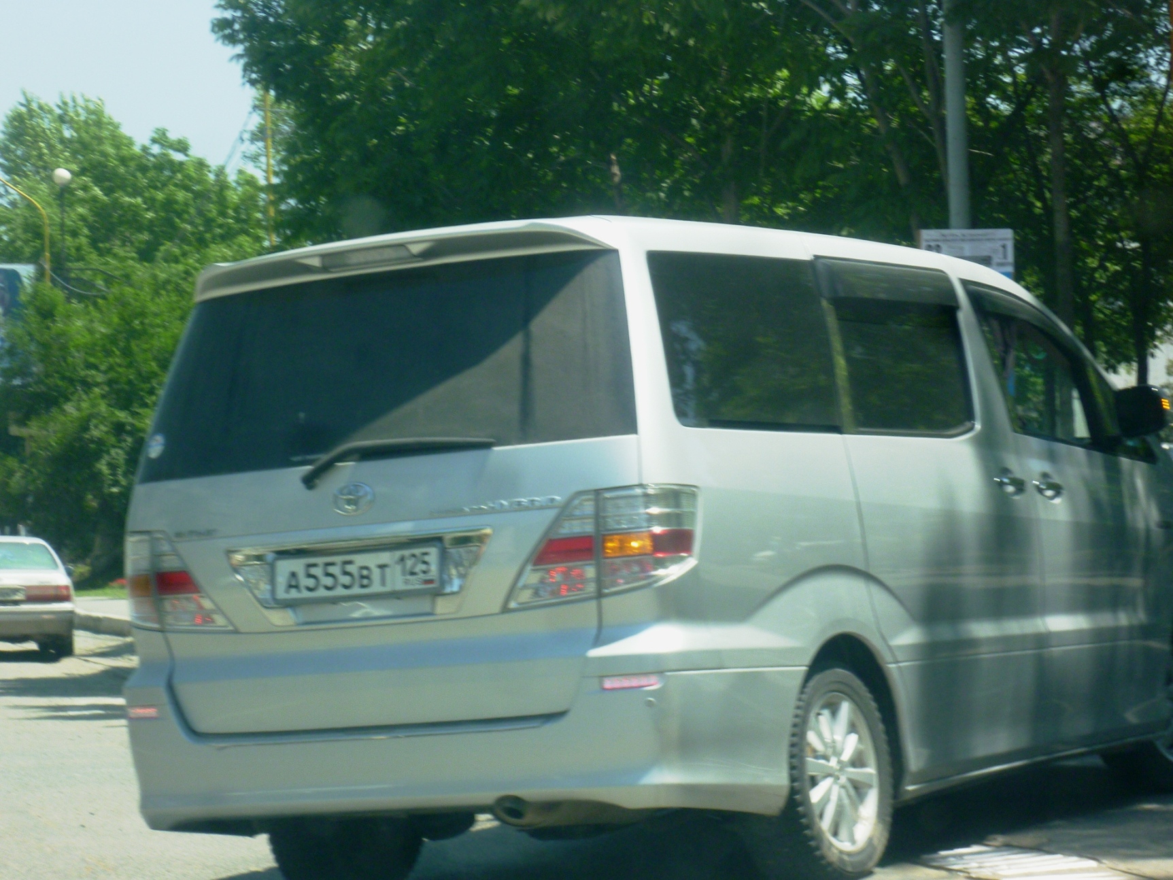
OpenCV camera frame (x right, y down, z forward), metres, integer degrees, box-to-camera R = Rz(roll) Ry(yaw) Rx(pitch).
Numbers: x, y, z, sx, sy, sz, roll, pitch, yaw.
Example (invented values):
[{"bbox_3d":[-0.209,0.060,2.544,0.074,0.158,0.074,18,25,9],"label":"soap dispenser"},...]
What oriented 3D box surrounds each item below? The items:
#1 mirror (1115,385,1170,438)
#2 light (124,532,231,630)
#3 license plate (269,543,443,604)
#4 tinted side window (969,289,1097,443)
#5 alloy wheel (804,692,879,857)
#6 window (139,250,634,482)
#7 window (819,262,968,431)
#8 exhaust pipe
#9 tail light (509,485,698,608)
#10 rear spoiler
[{"bbox_3d":[1.837,-0.095,12.069,0.200,0.180,0.120,-6,-3,29],"label":"mirror"},{"bbox_3d":[-1.099,0.395,10.198,0.455,0.305,0.280,-6,-3,29],"label":"light"},{"bbox_3d":[-0.609,0.355,9.735,0.525,0.118,0.020,-6,-9,29],"label":"license plate"},{"bbox_3d":[1.446,-0.230,11.773,0.060,0.530,0.860,-11,-6,29],"label":"tinted side window"},{"bbox_3d":[0.636,0.930,10.206,0.180,0.455,0.455,-6,-3,29],"label":"alloy wheel"},{"bbox_3d":[-0.555,-0.210,9.932,1.600,0.540,0.110,-6,-23,29],"label":"window"},{"bbox_3d":[0.928,-0.269,10.860,0.060,0.530,0.990,-11,-6,29],"label":"window"},{"bbox_3d":[-0.029,0.980,9.599,0.450,0.100,0.110,-2,-3,-41],"label":"exhaust pipe"},{"bbox_3d":[0.038,0.280,9.557,0.455,0.305,0.280,-6,-3,29],"label":"tail light"},{"bbox_3d":[-0.549,-0.502,9.994,1.380,0.130,0.260,-6,-3,29],"label":"rear spoiler"}]

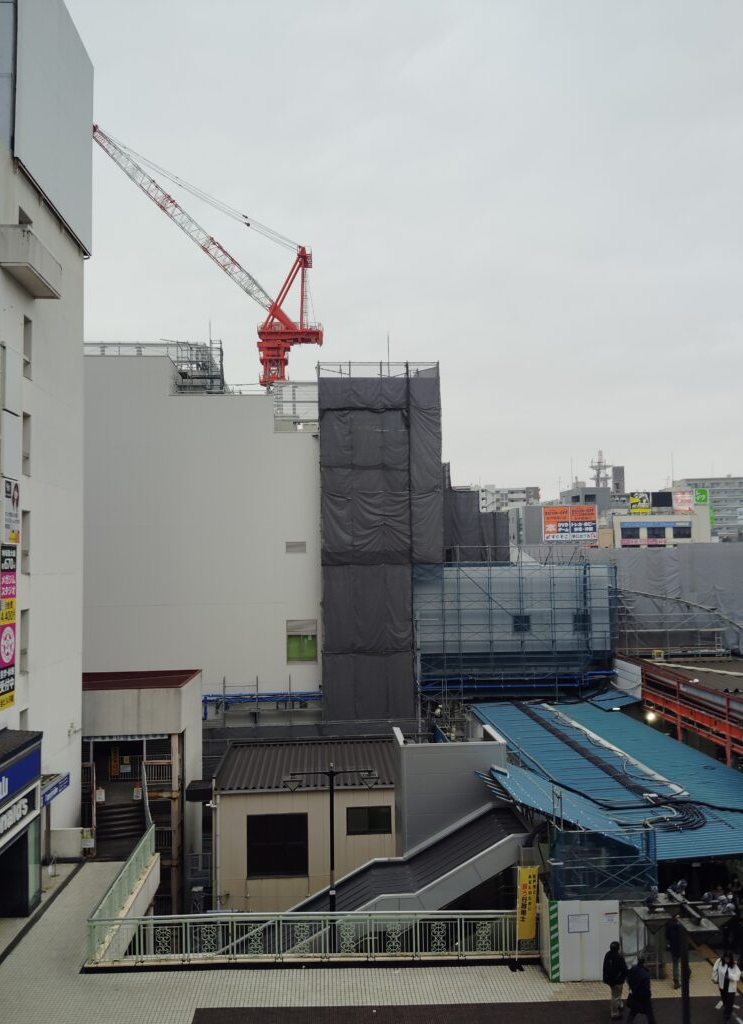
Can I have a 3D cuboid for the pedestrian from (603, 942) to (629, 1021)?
[{"bbox_3d":[5.500,10.597,18.801,0.520,1.670,0.420,-2,-4,21],"label":"pedestrian"}]

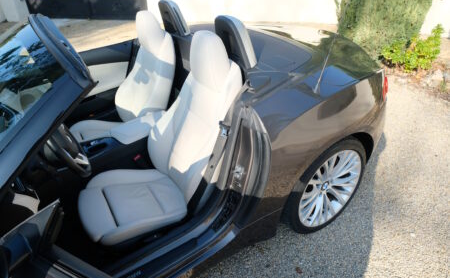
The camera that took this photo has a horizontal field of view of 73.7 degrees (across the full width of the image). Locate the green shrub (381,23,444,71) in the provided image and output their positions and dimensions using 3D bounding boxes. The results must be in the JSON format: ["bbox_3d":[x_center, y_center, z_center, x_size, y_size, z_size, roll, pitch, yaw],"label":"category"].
[{"bbox_3d":[2.668,-1.320,4.268,0.820,0.580,0.650,17,36,27],"label":"green shrub"}]

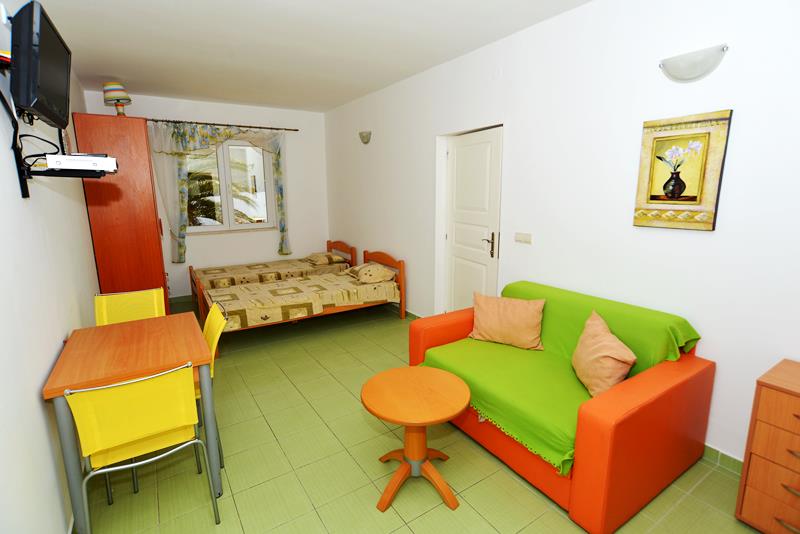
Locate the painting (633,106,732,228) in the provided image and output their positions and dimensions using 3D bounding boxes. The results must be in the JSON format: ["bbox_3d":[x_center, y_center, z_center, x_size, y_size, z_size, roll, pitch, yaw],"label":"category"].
[{"bbox_3d":[1.529,-0.511,2.201,0.033,0.606,0.409,-7,13,-32],"label":"painting"}]

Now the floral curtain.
[{"bbox_3d":[-2.427,-1.012,5.585,1.752,1.857,0.098,-7,13,-32],"label":"floral curtain"}]

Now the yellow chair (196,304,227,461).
[{"bbox_3d":[-1.238,0.690,2.249,0.539,0.846,0.456,-7,13,-32],"label":"yellow chair"}]

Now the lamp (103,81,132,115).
[{"bbox_3d":[-2.680,-1.568,3.801,0.220,0.344,0.220,-7,13,-32],"label":"lamp"}]

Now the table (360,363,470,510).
[{"bbox_3d":[0.085,0.879,2.065,0.547,0.513,0.547,-1,11,0],"label":"table"}]

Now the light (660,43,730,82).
[{"bbox_3d":[1.495,-1.041,2.085,0.101,0.139,0.299,-7,13,-32],"label":"light"}]

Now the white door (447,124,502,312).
[{"bbox_3d":[0.676,-0.238,3.867,0.051,2.016,0.840,-6,12,-24],"label":"white door"}]

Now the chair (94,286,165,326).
[{"bbox_3d":[-1.748,0.615,2.674,0.448,0.846,0.539,-7,13,-32],"label":"chair"}]

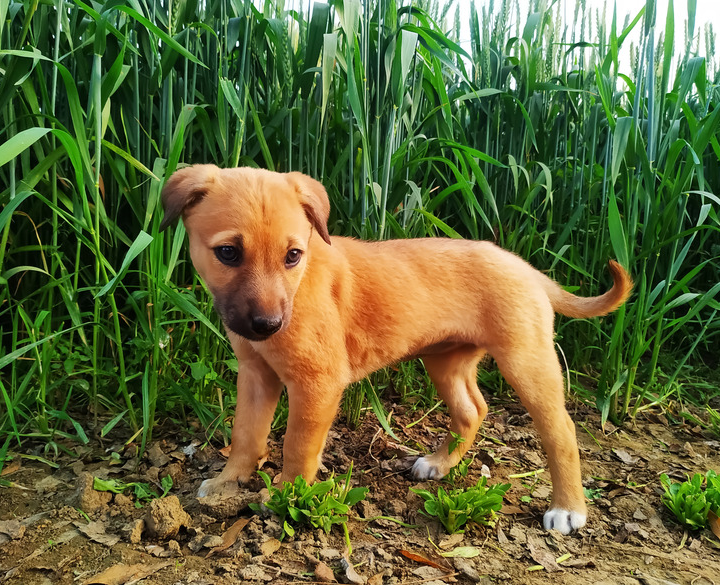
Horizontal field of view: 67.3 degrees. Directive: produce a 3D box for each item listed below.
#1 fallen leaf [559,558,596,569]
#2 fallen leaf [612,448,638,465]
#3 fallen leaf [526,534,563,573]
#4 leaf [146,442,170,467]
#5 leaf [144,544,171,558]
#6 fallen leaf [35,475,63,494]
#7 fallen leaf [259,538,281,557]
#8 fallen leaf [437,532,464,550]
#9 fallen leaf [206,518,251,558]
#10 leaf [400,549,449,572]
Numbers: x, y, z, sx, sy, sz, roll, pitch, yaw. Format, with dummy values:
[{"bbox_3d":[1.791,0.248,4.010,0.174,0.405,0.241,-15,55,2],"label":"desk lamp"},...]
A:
[{"bbox_3d":[0.183,0.226,0.451,0.029,0.008,0.010,0,7,-9],"label":"fallen leaf"},{"bbox_3d":[0.324,0.203,0.666,0.029,0.006,0.024,16,22,42],"label":"fallen leaf"},{"bbox_3d":[0.153,0.222,0.462,0.019,0.008,0.045,-1,17,-6],"label":"fallen leaf"},{"bbox_3d":[-0.240,0.193,0.637,0.020,0.008,0.032,-29,49,-29],"label":"leaf"},{"bbox_3d":[-0.173,0.220,0.460,0.026,0.008,0.010,4,7,28],"label":"leaf"},{"bbox_3d":[-0.337,0.205,0.578,0.030,0.006,0.028,4,7,23],"label":"fallen leaf"},{"bbox_3d":[-0.078,0.221,0.469,0.015,0.006,0.020,5,8,34],"label":"fallen leaf"},{"bbox_3d":[0.082,0.222,0.484,0.009,0.006,0.035,7,9,42],"label":"fallen leaf"},{"bbox_3d":[-0.115,0.214,0.475,0.012,0.010,0.056,7,20,19],"label":"fallen leaf"},{"bbox_3d":[0.056,0.223,0.453,0.050,0.010,0.015,4,7,27],"label":"leaf"}]

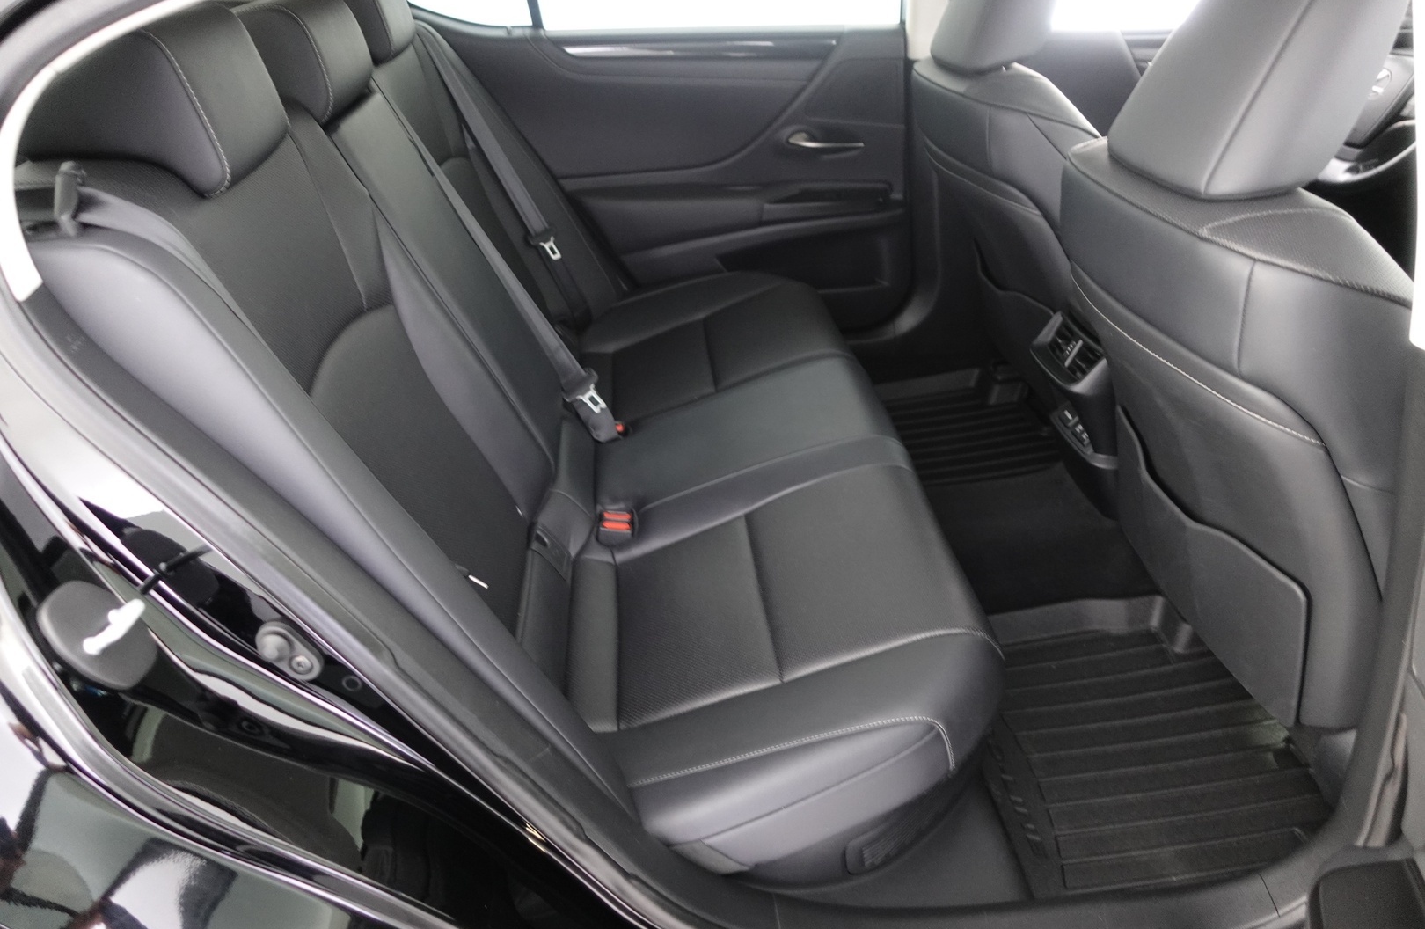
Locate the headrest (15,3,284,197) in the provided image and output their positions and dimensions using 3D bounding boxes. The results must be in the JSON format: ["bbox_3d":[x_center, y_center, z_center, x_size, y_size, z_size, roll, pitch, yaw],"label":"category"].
[{"bbox_3d":[-0.508,-0.344,0.870,0.150,0.170,0.240,-14,32,4],"label":"headrest"}]

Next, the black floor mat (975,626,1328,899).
[{"bbox_3d":[0.579,0.367,1.301,0.413,0.040,0.450,-8,32,0],"label":"black floor mat"}]

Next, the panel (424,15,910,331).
[{"bbox_3d":[-0.061,-0.552,1.996,0.930,0.720,0.130,-8,32,0],"label":"panel"}]

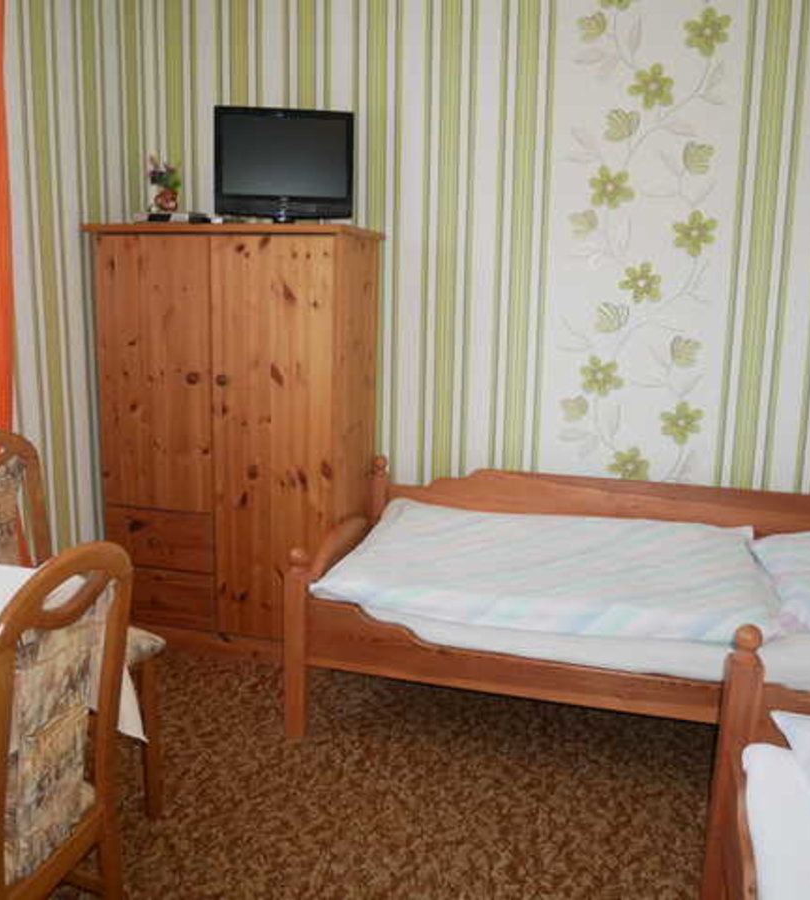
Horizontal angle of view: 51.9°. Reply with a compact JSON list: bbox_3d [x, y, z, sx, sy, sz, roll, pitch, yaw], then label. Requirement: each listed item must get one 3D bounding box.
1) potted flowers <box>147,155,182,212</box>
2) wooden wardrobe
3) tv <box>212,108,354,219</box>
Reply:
[{"bbox_3d":[-0.857,-0.950,2.965,0.112,0.203,0.110,4,10,16],"label":"potted flowers"},{"bbox_3d":[-0.607,-0.033,3.097,0.952,1.508,0.467,4,10,15],"label":"wooden wardrobe"},{"bbox_3d":[-0.412,-0.958,2.859,0.469,0.401,0.160,0,10,-8],"label":"tv"}]

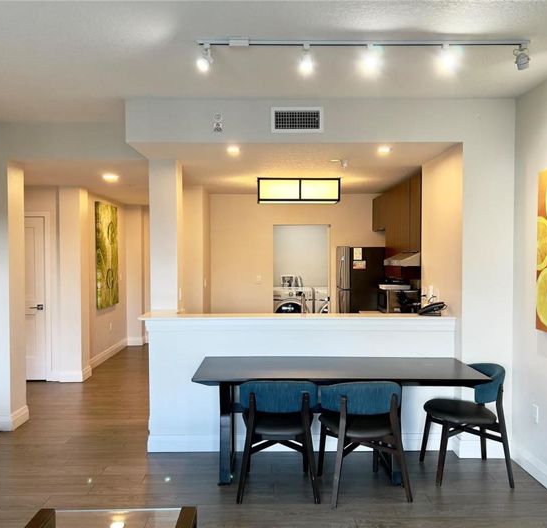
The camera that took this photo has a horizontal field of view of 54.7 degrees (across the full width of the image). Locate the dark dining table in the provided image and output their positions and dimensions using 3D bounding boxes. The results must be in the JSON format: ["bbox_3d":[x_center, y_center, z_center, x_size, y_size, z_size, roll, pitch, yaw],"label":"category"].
[{"bbox_3d":[0.444,1.118,3.793,1.936,0.760,0.742,0,1,-1],"label":"dark dining table"}]

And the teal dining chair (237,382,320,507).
[{"bbox_3d":[0.033,1.115,3.588,0.517,0.775,0.561,0,1,-1],"label":"teal dining chair"}]

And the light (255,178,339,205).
[{"bbox_3d":[0.279,-0.824,5.965,0.901,0.273,0.380,0,1,-1],"label":"light"}]

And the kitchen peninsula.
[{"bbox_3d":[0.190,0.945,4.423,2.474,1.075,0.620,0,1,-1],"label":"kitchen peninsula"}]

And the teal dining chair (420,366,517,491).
[{"bbox_3d":[1.344,1.111,3.781,0.565,0.775,0.510,0,1,1],"label":"teal dining chair"}]

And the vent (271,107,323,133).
[{"bbox_3d":[0.180,-1.084,3.976,0.394,0.189,0.030,0,1,-1],"label":"vent"}]

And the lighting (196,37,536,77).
[{"bbox_3d":[0.485,-1.122,2.866,1.811,0.180,0.130,0,1,-1],"label":"lighting"}]

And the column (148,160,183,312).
[{"bbox_3d":[-0.988,-0.256,4.865,0.246,1.355,0.318,0,1,-1],"label":"column"}]

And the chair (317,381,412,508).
[{"bbox_3d":[0.581,1.116,3.564,0.510,0.775,0.560,0,1,-10],"label":"chair"}]

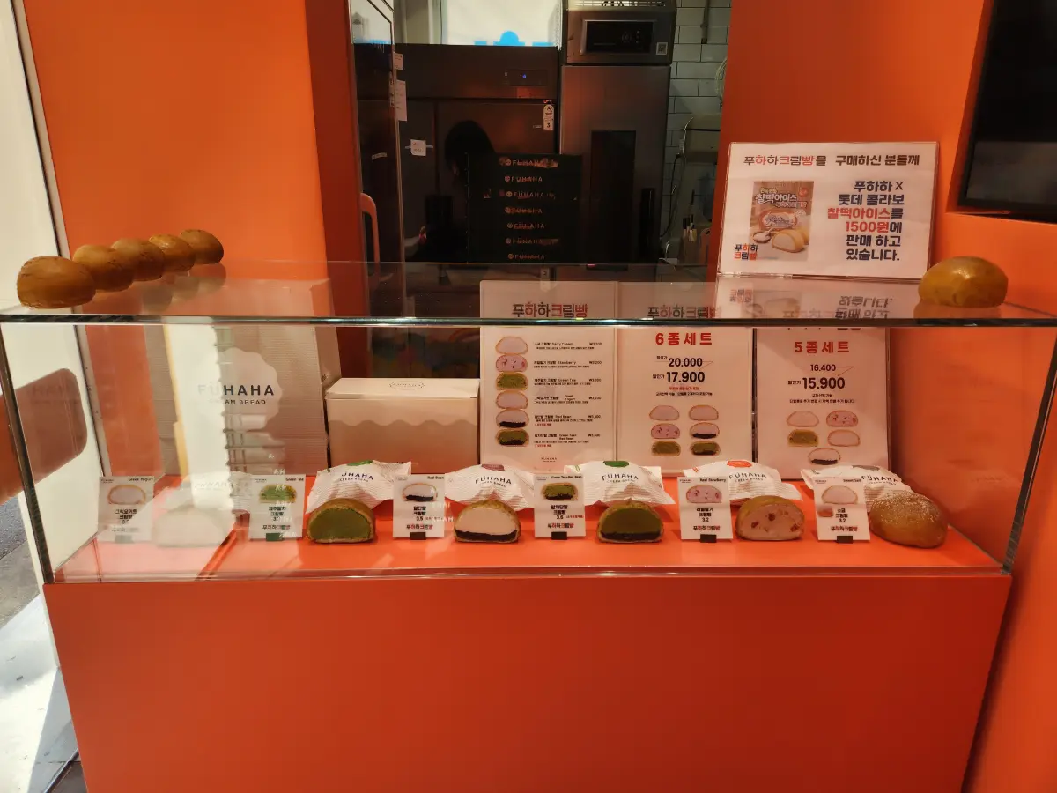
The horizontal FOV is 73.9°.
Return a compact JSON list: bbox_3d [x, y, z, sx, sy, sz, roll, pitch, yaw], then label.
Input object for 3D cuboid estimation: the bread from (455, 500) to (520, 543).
[{"bbox_3d":[-0.053,0.153,0.905,0.083,0.053,0.050,0,17,-3],"label":"bread"}]

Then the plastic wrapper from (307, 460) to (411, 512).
[{"bbox_3d":[-0.237,0.122,0.982,0.132,0.060,0.108,-5,18,-17],"label":"plastic wrapper"}]

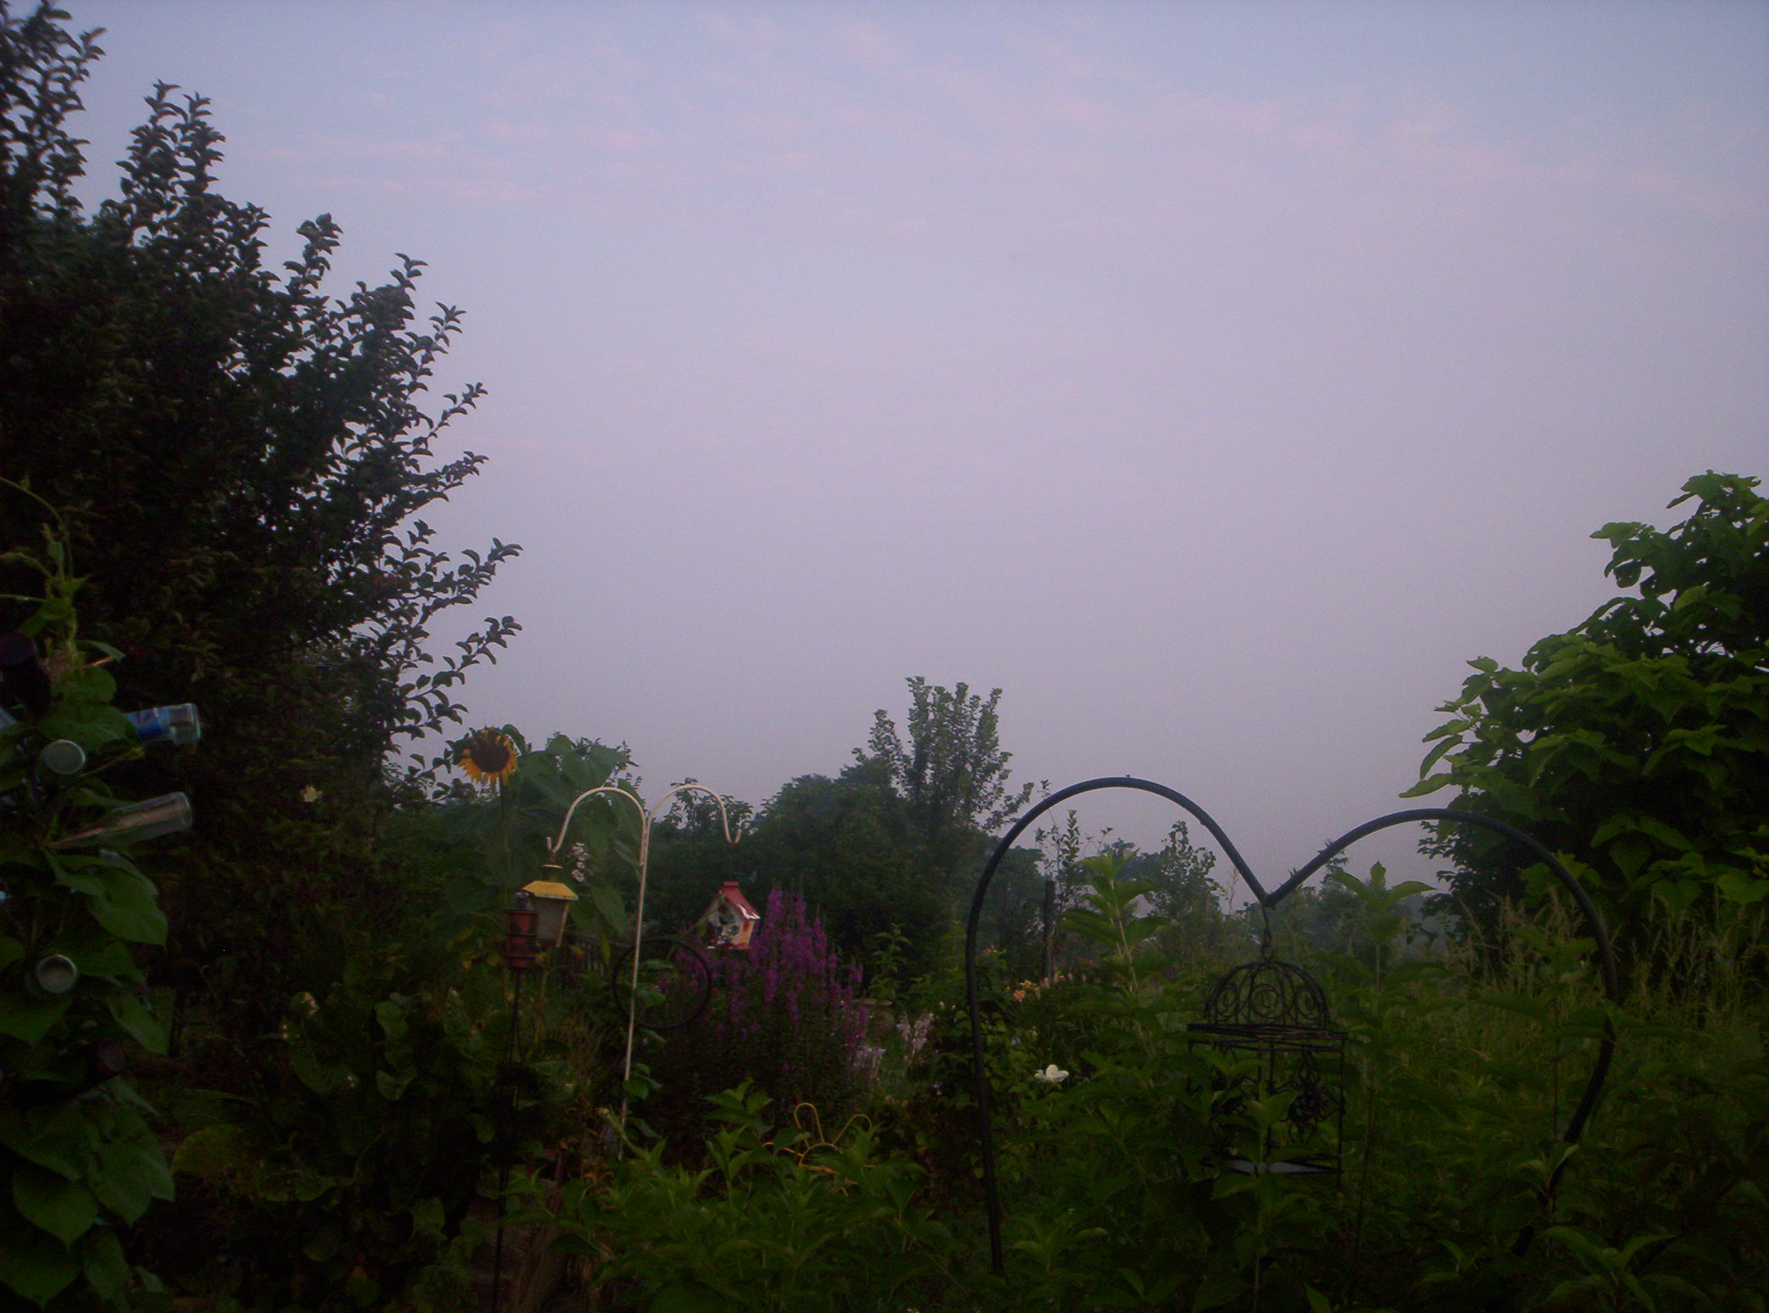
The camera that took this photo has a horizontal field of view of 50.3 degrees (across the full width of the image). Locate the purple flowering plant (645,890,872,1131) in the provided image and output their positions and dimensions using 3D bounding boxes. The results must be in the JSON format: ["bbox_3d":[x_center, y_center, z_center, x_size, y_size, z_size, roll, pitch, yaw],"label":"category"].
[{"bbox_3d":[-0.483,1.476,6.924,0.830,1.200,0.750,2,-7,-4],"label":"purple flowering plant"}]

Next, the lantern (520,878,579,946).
[{"bbox_3d":[-1.012,0.774,5.700,0.155,0.215,0.150,5,-8,-22],"label":"lantern"}]

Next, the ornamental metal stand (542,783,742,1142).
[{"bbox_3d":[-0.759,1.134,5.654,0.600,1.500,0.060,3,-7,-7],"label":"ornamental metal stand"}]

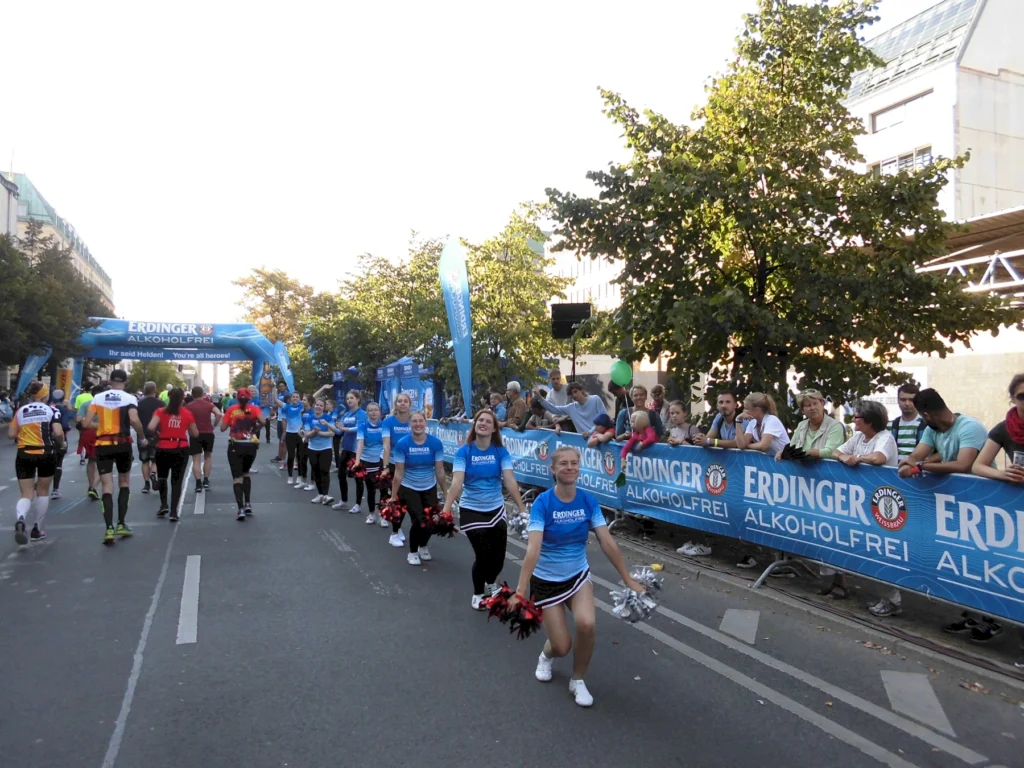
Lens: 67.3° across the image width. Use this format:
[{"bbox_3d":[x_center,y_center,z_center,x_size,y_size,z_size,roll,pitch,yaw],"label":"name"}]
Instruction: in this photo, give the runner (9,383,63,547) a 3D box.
[{"bbox_3d":[-5.132,0.841,8.300,0.540,1.730,0.520,0,-1,-22],"label":"runner"}]

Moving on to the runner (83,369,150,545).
[{"bbox_3d":[-4.377,0.766,8.487,0.640,1.865,0.550,1,-1,-22],"label":"runner"}]

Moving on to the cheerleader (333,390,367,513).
[{"bbox_3d":[-2.299,0.931,10.835,0.450,1.679,0.430,0,-2,38],"label":"cheerleader"}]

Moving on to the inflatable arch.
[{"bbox_3d":[-17.232,-0.427,38.873,10.286,5.300,1.400,1,-1,-22],"label":"inflatable arch"}]

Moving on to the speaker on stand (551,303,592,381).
[{"bbox_3d":[1.014,0.198,13.000,0.680,3.130,0.550,0,-1,12],"label":"speaker on stand"}]

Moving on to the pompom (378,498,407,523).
[{"bbox_3d":[-1.119,1.184,7.200,0.260,0.240,0.250,1,-1,-6],"label":"pompom"}]

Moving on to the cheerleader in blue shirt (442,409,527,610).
[{"bbox_3d":[-0.210,0.930,5.880,0.650,1.510,0.520,0,-1,-2],"label":"cheerleader in blue shirt"}]

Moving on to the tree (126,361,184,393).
[{"bbox_3d":[-62.547,-0.563,135.063,9.500,8.800,9.000,1,-1,-22],"label":"tree"}]

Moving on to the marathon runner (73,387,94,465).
[{"bbox_3d":[-9.190,0.939,16.587,0.520,1.771,0.480,1,-1,-22],"label":"marathon runner"}]

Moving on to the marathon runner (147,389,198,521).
[{"bbox_3d":[-4.313,0.883,9.800,0.590,1.680,0.460,0,-1,-22],"label":"marathon runner"}]

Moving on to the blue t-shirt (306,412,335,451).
[{"bbox_3d":[-2.793,0.699,11.200,0.430,0.560,0.300,0,-1,-10],"label":"blue t-shirt"}]

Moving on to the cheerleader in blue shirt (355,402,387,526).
[{"bbox_3d":[-1.802,0.993,9.733,0.460,1.517,0.420,1,-1,-7],"label":"cheerleader in blue shirt"}]

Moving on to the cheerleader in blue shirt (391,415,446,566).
[{"bbox_3d":[-0.894,0.976,7.350,0.550,1.450,0.500,0,-1,-6],"label":"cheerleader in blue shirt"}]

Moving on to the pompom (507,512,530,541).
[{"bbox_3d":[0.057,1.075,5.800,0.210,0.220,0.210,0,-1,0],"label":"pompom"}]

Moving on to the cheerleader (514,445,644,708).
[{"bbox_3d":[0.353,0.993,4.101,0.680,1.318,0.620,1,-1,-1],"label":"cheerleader"}]

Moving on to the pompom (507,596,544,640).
[{"bbox_3d":[0.072,1.250,4.100,0.210,0.235,0.210,0,-1,0],"label":"pompom"}]

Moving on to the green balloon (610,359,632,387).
[{"bbox_3d":[1.167,-0.112,8.200,0.235,0.280,0.235,1,-1,0],"label":"green balloon"}]

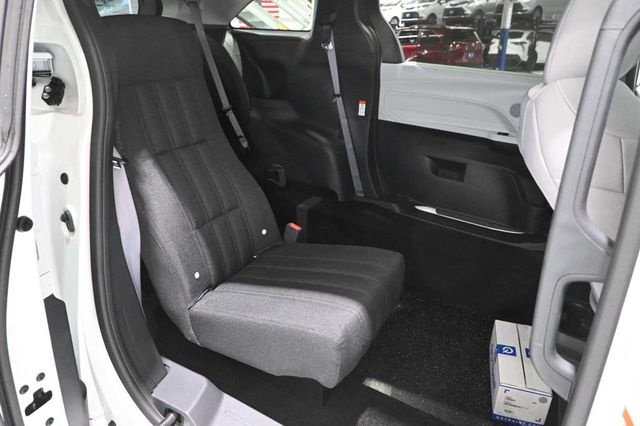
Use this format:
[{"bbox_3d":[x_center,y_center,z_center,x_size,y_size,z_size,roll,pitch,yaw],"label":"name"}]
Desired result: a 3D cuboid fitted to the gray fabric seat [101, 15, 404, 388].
[{"bbox_3d":[-0.191,-0.089,1.198,0.797,0.831,0.471,11,23,27],"label":"gray fabric seat"}]

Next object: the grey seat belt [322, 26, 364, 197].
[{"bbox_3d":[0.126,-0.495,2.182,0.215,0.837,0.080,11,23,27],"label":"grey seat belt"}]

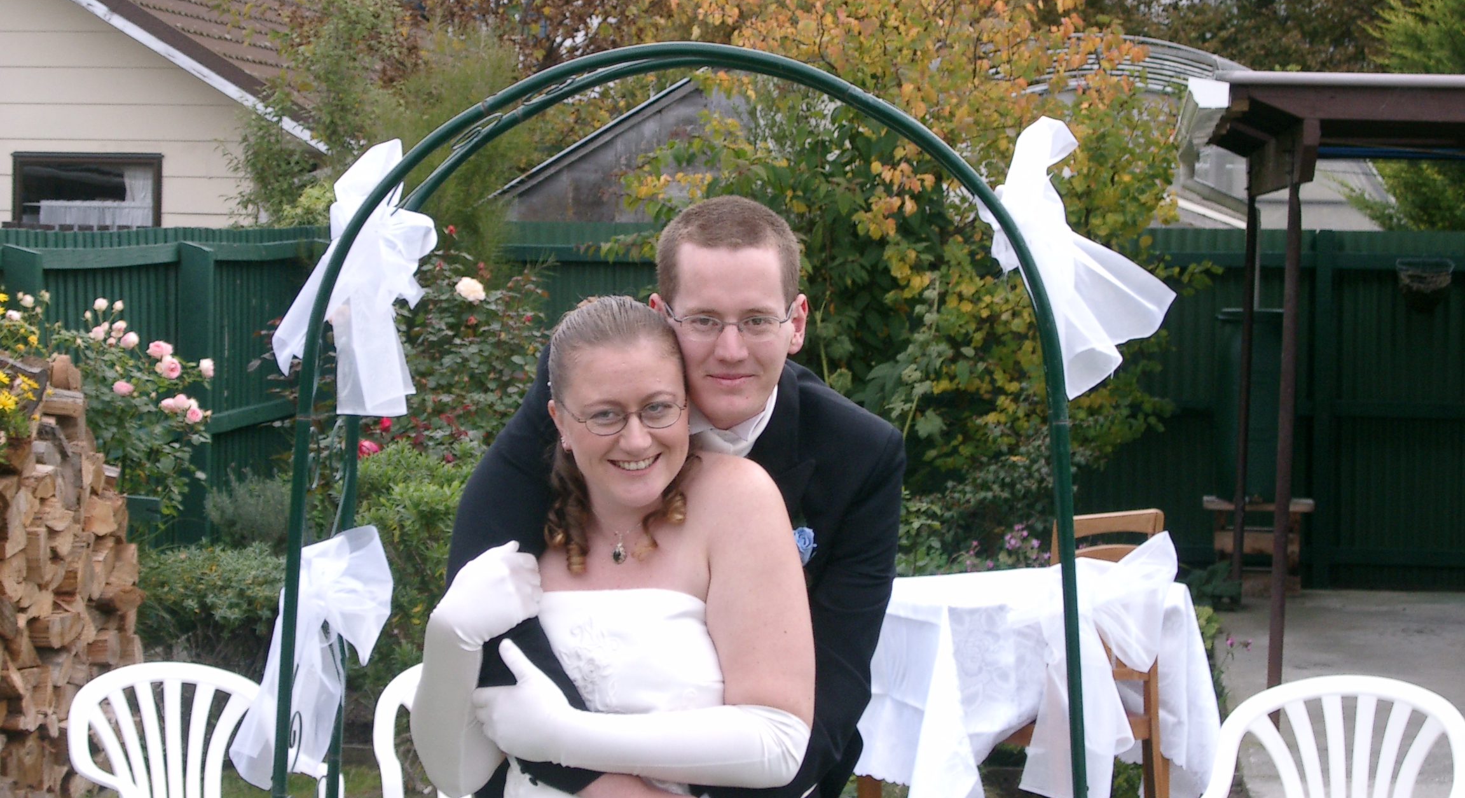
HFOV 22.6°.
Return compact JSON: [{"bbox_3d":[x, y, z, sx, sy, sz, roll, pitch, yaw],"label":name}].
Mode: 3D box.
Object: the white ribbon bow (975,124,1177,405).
[{"bbox_3d":[0.469,-0.191,4.970,0.260,0.375,0.220,0,2,-6],"label":"white ribbon bow"}]

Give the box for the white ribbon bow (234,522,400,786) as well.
[{"bbox_3d":[-0.570,0.350,4.970,0.225,0.360,0.220,0,2,-6],"label":"white ribbon bow"}]

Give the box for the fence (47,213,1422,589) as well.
[{"bbox_3d":[0.450,0.103,16.712,7.000,1.800,4.600,0,2,0],"label":"fence"}]

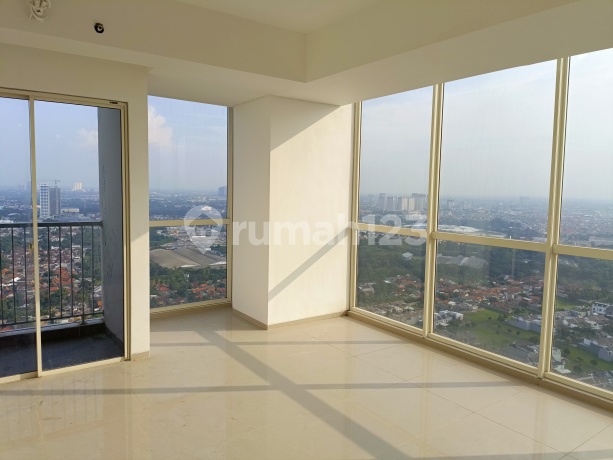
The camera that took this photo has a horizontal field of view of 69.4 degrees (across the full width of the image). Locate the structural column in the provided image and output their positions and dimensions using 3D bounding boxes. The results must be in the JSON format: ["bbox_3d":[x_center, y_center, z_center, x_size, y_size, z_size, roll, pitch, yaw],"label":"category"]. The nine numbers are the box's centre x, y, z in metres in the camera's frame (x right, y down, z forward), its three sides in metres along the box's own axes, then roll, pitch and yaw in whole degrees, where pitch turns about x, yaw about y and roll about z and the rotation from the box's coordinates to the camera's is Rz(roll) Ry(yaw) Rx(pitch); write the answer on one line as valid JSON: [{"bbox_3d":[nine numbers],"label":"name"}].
[{"bbox_3d":[-0.220,-0.204,5.223,1.040,2.419,0.910,-3,7,-35],"label":"structural column"}]

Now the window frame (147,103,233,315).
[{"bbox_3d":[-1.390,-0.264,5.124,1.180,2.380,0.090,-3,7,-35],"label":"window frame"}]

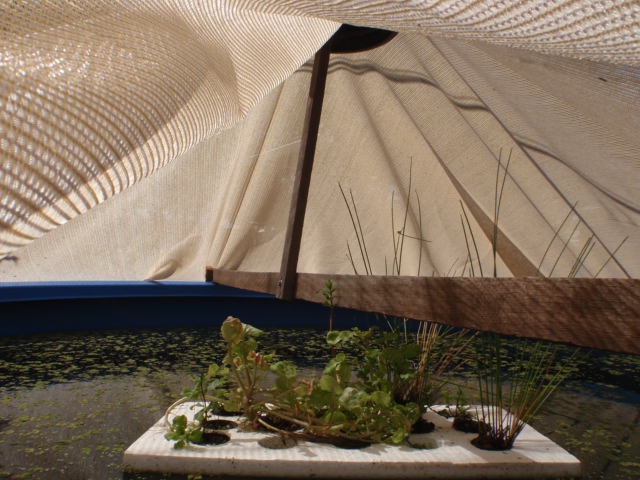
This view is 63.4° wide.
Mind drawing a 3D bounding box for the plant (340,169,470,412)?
[{"bbox_3d":[0.175,0.094,1.050,0.270,0.490,0.240,1,-3,0],"label":"plant"}]

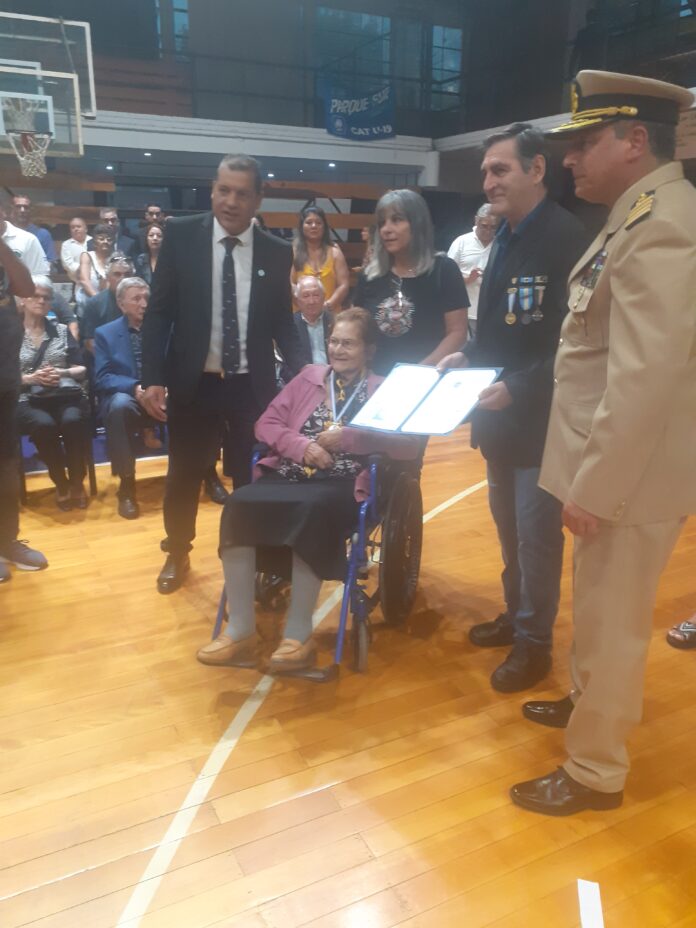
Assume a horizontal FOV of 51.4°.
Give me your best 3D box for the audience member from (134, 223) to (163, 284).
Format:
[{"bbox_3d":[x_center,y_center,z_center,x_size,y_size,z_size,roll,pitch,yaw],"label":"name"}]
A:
[{"bbox_3d":[-1.761,-1.482,6.828,0.480,1.570,0.320,-5,19,-17],"label":"audience member"}]

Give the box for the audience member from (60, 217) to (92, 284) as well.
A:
[{"bbox_3d":[-2.701,-1.720,7.434,0.520,1.630,0.350,-6,19,-21],"label":"audience member"}]

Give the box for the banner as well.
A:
[{"bbox_3d":[0.207,-6.313,13.000,1.400,0.980,0.060,-8,20,-25],"label":"banner"}]

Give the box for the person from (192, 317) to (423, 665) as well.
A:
[{"bbox_3d":[-0.110,0.025,2.655,0.600,1.160,0.820,8,19,22],"label":"person"}]

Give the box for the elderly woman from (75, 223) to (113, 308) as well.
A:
[{"bbox_3d":[-2.147,-1.381,6.528,0.480,1.550,0.350,-7,19,-24],"label":"elderly woman"}]

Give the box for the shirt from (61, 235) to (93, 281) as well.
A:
[{"bbox_3d":[-2.714,-1.924,7.364,0.500,0.680,0.300,-6,19,-21],"label":"shirt"}]

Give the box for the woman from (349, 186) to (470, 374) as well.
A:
[{"bbox_3d":[0.232,-0.275,3.032,0.500,1.640,0.420,8,19,22],"label":"woman"}]

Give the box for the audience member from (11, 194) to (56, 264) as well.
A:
[{"bbox_3d":[-2.894,-1.578,6.770,0.540,1.760,0.350,-6,19,-21],"label":"audience member"}]

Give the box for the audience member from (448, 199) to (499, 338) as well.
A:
[{"bbox_3d":[0.885,-0.910,4.975,0.560,1.680,0.400,3,18,5],"label":"audience member"}]

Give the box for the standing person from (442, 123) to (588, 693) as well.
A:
[{"bbox_3d":[0.527,-0.174,2.466,0.460,1.800,0.560,-14,23,-39],"label":"standing person"}]

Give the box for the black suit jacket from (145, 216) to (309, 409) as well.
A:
[{"bbox_3d":[-0.490,-0.636,2.979,0.640,0.780,0.340,0,18,-3],"label":"black suit jacket"}]

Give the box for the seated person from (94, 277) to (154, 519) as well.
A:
[{"bbox_3d":[-1.154,-0.418,4.092,0.580,1.230,0.800,-8,20,-26],"label":"seated person"}]

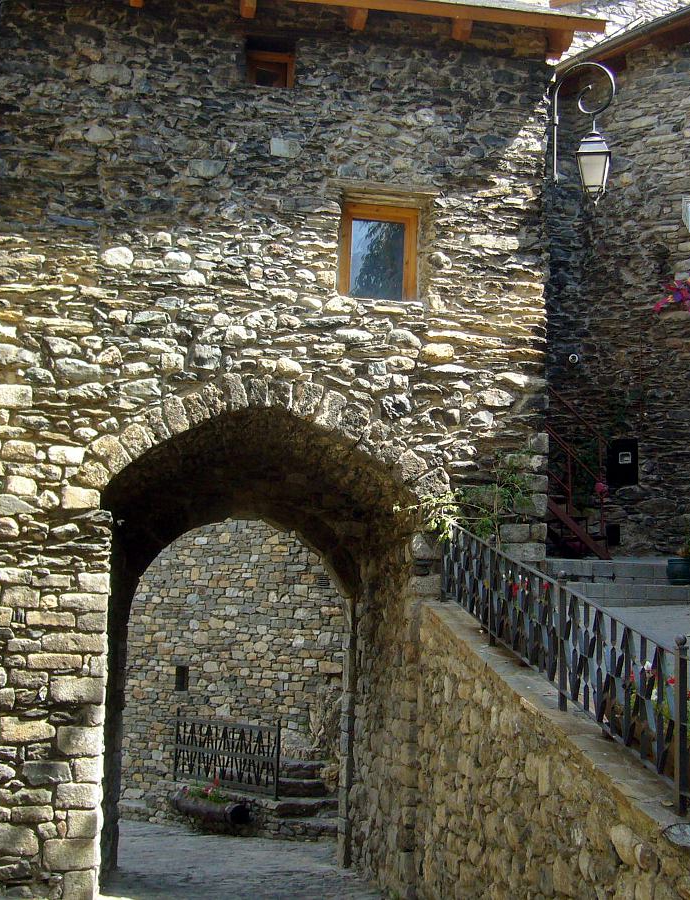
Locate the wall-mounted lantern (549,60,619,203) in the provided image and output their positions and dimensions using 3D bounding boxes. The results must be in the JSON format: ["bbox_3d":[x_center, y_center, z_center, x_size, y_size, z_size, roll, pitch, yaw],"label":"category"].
[{"bbox_3d":[2.621,-3.496,13.360,0.728,1.533,0.380,2,-7,-8],"label":"wall-mounted lantern"}]

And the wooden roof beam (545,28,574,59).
[{"bbox_3d":[2.297,-4.373,13.052,0.200,0.220,0.360,2,-7,-8],"label":"wooden roof beam"}]

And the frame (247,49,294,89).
[{"bbox_3d":[-0.794,-4.049,12.928,0.503,0.401,0.100,2,-7,-8],"label":"frame"}]

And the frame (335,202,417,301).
[{"bbox_3d":[0.361,-2.096,12.877,0.825,1.026,0.110,2,-7,-8],"label":"frame"}]

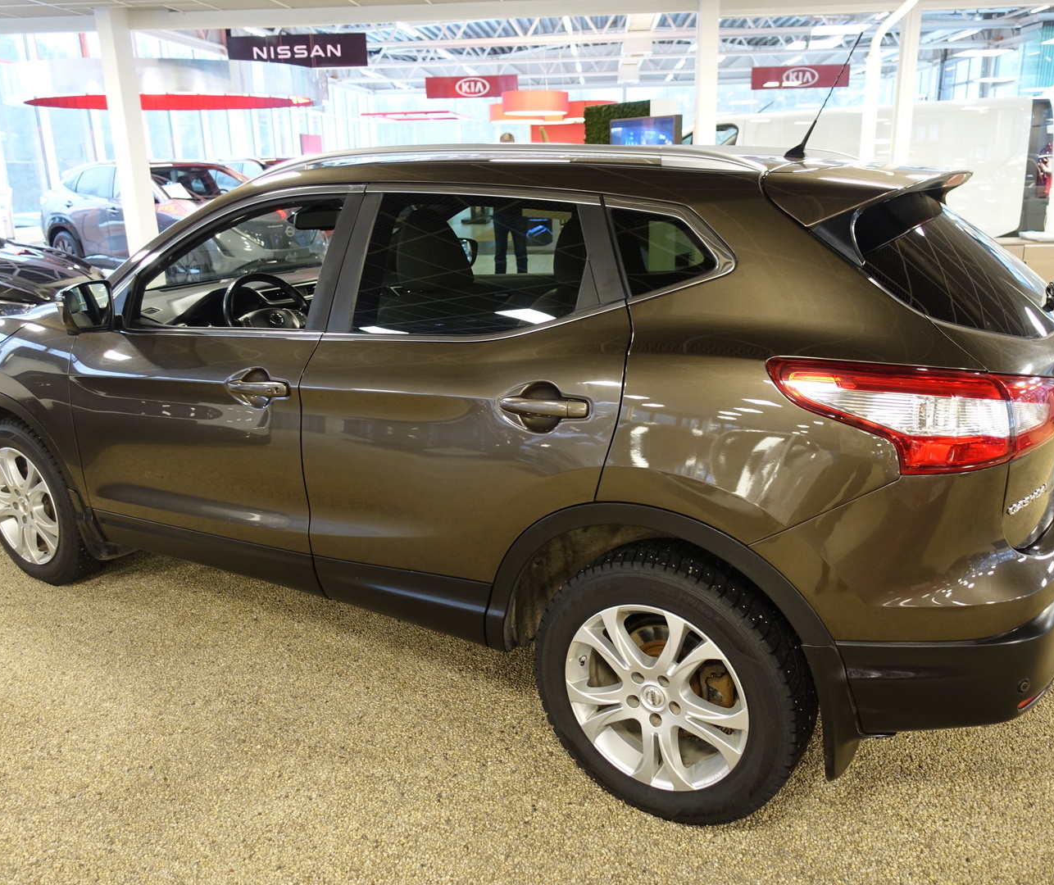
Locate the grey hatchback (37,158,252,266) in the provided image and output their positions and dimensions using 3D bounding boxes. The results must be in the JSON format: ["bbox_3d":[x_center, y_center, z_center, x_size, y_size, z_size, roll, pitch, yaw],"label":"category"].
[{"bbox_3d":[-4.800,-3.030,12.150,4.590,1.660,1.860,11,21,34],"label":"grey hatchback"}]

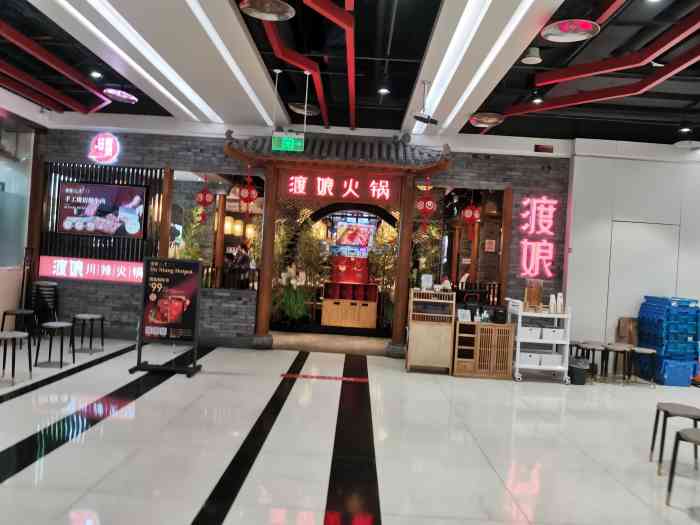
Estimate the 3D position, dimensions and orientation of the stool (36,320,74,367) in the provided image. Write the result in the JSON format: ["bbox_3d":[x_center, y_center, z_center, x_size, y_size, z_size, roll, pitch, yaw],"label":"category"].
[{"bbox_3d":[-3.401,0.964,6.083,0.325,0.455,0.325,3,0,1],"label":"stool"}]

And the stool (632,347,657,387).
[{"bbox_3d":[3.761,1.351,6.737,0.325,0.455,0.325,3,0,1],"label":"stool"}]

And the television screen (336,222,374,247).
[{"bbox_3d":[0.094,-0.586,10.996,0.732,0.492,0.070,3,0,1],"label":"television screen"}]

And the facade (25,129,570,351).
[{"bbox_3d":[-0.787,-0.256,7.737,7.903,3.152,0.900,3,0,1],"label":"facade"}]

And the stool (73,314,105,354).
[{"bbox_3d":[-3.513,0.951,7.064,0.325,0.455,0.325,3,0,1],"label":"stool"}]

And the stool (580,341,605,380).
[{"bbox_3d":[3.208,1.319,6.958,0.325,0.455,0.325,3,0,1],"label":"stool"}]

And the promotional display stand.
[{"bbox_3d":[-2.135,0.610,6.230,0.721,1.299,0.500,3,0,1],"label":"promotional display stand"}]

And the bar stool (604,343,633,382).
[{"bbox_3d":[3.480,1.335,6.840,0.325,0.455,0.325,3,0,1],"label":"bar stool"}]

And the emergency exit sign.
[{"bbox_3d":[-0.690,-1.353,5.903,0.360,0.202,0.040,3,0,1],"label":"emergency exit sign"}]

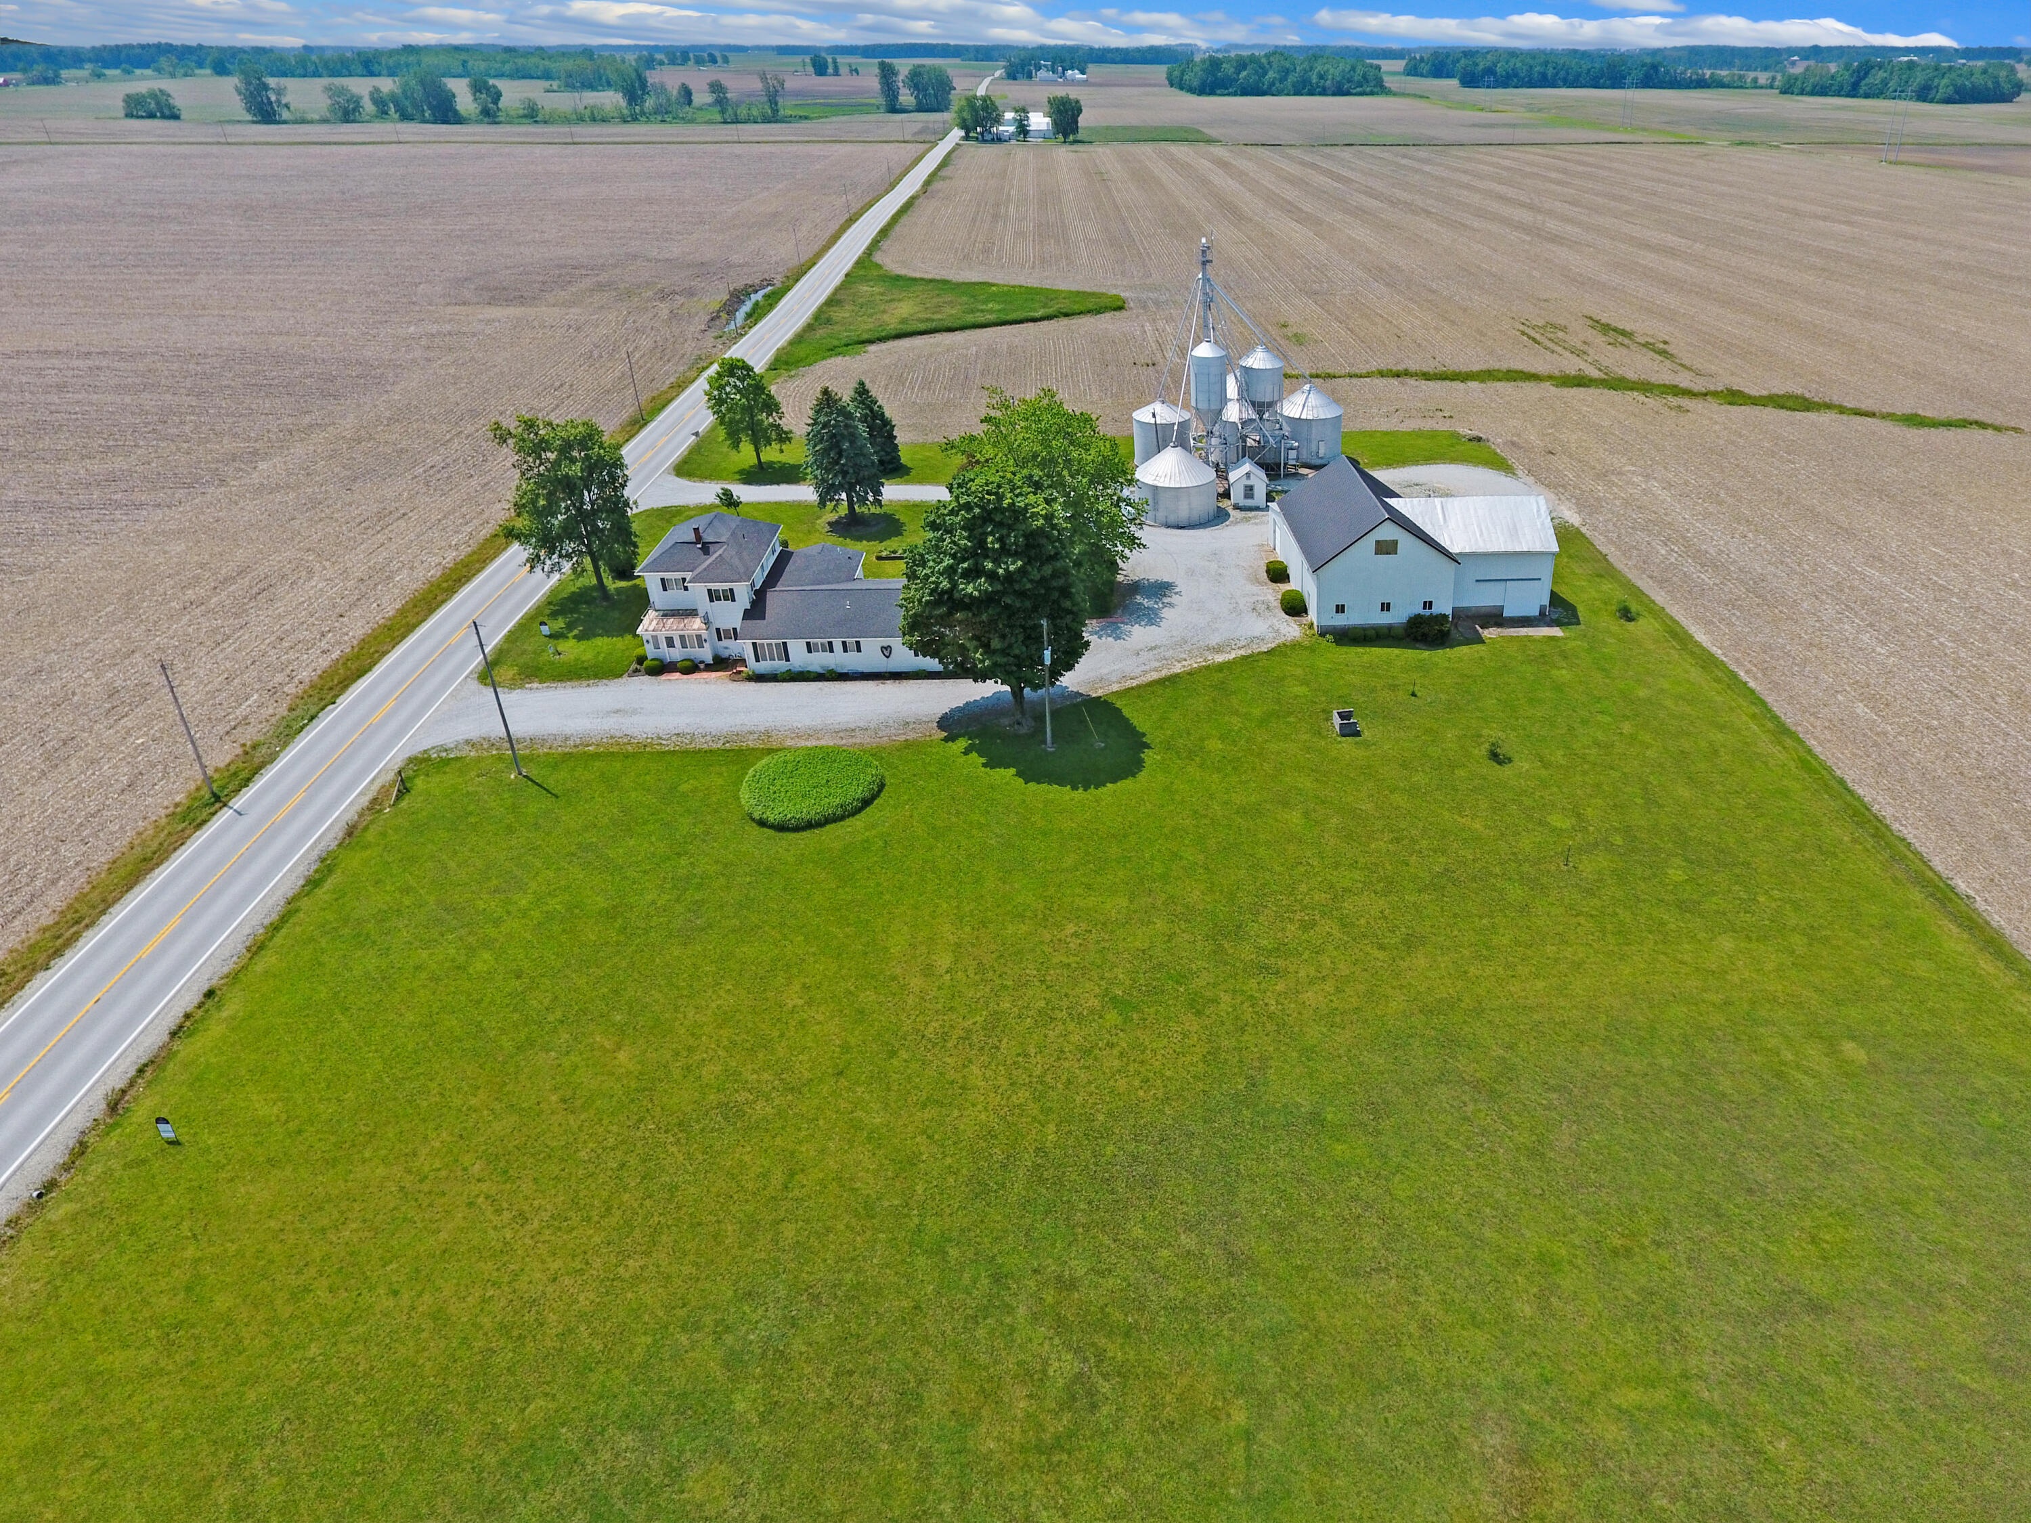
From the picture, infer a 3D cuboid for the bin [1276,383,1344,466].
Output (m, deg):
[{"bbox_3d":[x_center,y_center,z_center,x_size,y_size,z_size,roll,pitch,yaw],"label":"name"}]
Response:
[{"bbox_3d":[32.941,-37.999,131.079,7.103,8.206,7.103,0,32,0],"label":"bin"}]

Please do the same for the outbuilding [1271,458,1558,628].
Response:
[{"bbox_3d":[33.587,-18.899,99.154,20.497,9.057,16.309,-1,32,-1],"label":"outbuilding"}]

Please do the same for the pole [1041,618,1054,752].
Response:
[{"bbox_3d":[2.206,-4.819,75.729,0.604,9.571,0.504,0,32,0],"label":"pole"}]

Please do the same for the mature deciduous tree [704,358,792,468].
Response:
[{"bbox_3d":[-28.600,-37.519,126.932,9.329,11.727,8.863,0,32,0],"label":"mature deciduous tree"}]

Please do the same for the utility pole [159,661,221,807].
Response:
[{"bbox_3d":[-49.710,-1.657,70.579,0.353,9.571,0.353,0,32,0],"label":"utility pole"}]

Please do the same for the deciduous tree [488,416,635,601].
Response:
[{"bbox_3d":[-35.995,-20.209,95.352,10.902,15.269,10.902,0,32,0],"label":"deciduous tree"}]

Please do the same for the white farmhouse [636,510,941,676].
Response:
[{"bbox_3d":[-16.473,-14.156,92.093,24.482,8.362,15.616,0,32,-1],"label":"white farmhouse"}]

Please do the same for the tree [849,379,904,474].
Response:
[{"bbox_3d":[-16.447,-36.806,127.879,7.144,9.712,7.144,0,32,0],"label":"tree"}]

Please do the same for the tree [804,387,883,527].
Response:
[{"bbox_3d":[-16.294,-28.929,112.120,7.452,12.585,7.452,0,32,0],"label":"tree"}]

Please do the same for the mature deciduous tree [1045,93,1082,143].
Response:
[{"bbox_3d":[23.198,-300.131,547.381,16.636,19.374,16.636,0,32,0],"label":"mature deciduous tree"}]

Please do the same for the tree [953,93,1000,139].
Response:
[{"bbox_3d":[-19.237,-305.963,557.252,21.102,18.985,18.215,0,32,0],"label":"tree"}]

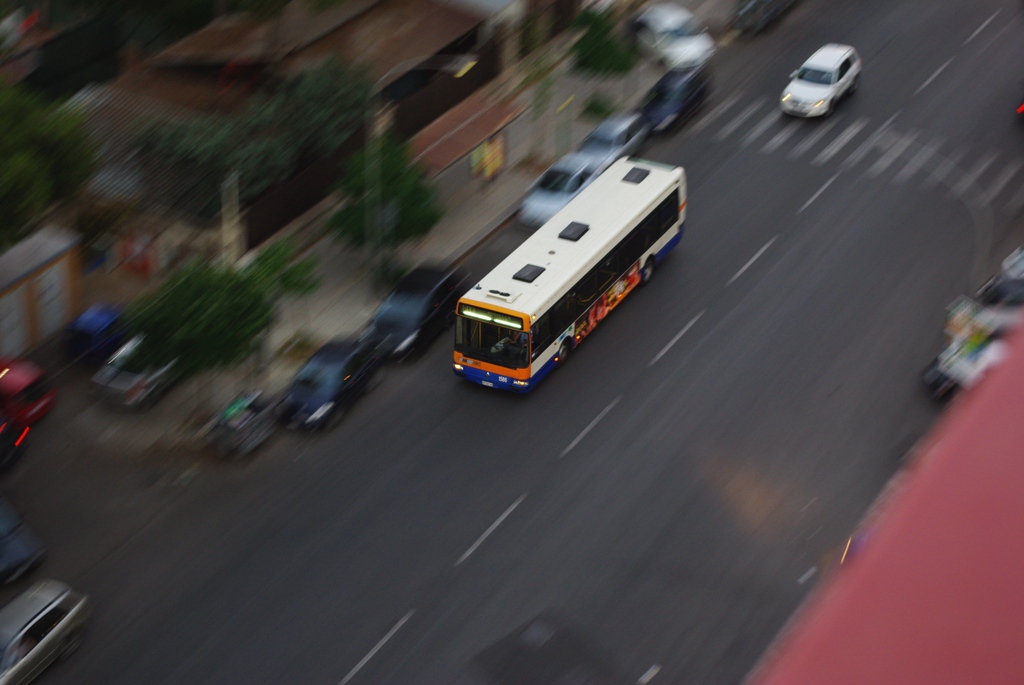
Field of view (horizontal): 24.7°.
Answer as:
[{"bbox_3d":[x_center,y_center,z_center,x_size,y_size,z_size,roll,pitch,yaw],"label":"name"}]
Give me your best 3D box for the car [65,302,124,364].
[{"bbox_3d":[-12.000,-0.517,71.013,1.500,1.440,3.400,16,32,23],"label":"car"}]

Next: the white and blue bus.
[{"bbox_3d":[2.130,-2.324,74.430,2.480,2.970,11.900,14,32,24],"label":"white and blue bus"}]

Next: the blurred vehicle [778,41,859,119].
[{"bbox_3d":[11.931,-10.205,90.123,1.800,1.680,4.450,14,32,24],"label":"blurred vehicle"}]

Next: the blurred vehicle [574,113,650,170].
[{"bbox_3d":[3.572,-7.078,84.633,1.700,1.450,4.050,14,32,24],"label":"blurred vehicle"}]

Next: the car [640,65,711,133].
[{"bbox_3d":[6.008,-9.225,88.566,1.680,1.440,4.000,14,32,24],"label":"car"}]

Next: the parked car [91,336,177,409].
[{"bbox_3d":[-10.570,0.474,69.345,1.670,1.430,3.850,16,32,23],"label":"parked car"}]

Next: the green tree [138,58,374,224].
[{"bbox_3d":[-8.565,-6.439,78.214,5.800,4.900,8.200,16,32,23],"label":"green tree"}]

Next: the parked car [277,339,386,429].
[{"bbox_3d":[-5.296,1.081,68.547,1.690,1.460,3.850,16,32,23],"label":"parked car"}]

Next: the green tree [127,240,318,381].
[{"bbox_3d":[-8.594,-0.686,69.291,4.800,3.800,4.800,0,29,0],"label":"green tree"}]

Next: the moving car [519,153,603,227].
[{"bbox_3d":[1.787,-5.238,80.188,1.640,1.470,3.600,16,32,23],"label":"moving car"}]

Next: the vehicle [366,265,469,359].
[{"bbox_3d":[-3.043,-1.033,73.617,1.730,1.460,4.150,14,32,24],"label":"vehicle"}]

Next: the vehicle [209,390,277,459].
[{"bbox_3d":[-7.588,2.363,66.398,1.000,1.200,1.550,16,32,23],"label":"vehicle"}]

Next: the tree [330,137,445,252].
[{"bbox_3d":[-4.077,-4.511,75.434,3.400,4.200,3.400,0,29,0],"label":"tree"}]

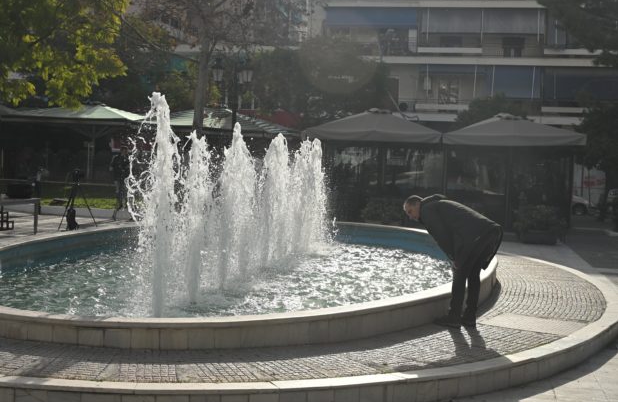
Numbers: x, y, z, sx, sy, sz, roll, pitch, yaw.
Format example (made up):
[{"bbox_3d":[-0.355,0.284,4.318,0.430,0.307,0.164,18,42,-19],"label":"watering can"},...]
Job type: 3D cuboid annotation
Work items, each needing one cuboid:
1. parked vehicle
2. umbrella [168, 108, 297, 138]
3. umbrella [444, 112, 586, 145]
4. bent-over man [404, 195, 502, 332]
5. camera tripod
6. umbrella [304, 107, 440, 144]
[{"bbox_3d":[11.000,-0.140,42.200,4.200,1.480,1.750,2,2,10],"label":"parked vehicle"},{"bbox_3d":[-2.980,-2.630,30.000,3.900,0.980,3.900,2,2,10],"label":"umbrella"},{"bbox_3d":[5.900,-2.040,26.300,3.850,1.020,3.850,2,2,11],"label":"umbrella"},{"bbox_3d":[1.410,0.600,8.950,0.980,1.330,0.540,3,2,28],"label":"bent-over man"},{"bbox_3d":[-5.050,0.050,19.800,0.850,1.220,0.850,3,3,37],"label":"camera tripod"},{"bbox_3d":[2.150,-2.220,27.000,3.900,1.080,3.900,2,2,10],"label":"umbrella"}]

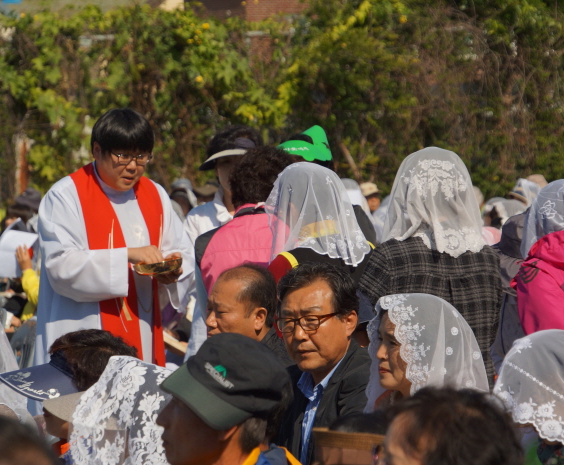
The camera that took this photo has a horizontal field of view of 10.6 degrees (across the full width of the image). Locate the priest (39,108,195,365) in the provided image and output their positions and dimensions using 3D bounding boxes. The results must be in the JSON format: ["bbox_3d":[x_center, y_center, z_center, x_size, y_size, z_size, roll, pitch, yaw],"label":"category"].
[{"bbox_3d":[-0.510,0.475,9.250,0.530,1.700,0.430,-1,2,-30],"label":"priest"}]

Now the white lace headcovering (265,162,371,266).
[{"bbox_3d":[0.101,-0.052,8.750,0.290,0.310,0.290,-1,2,-23],"label":"white lace headcovering"}]

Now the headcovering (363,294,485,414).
[{"bbox_3d":[0.338,0.289,7.100,0.300,0.310,0.280,-1,2,-31],"label":"headcovering"}]

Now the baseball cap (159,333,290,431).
[{"bbox_3d":[-0.106,0.281,5.800,0.260,0.145,0.180,-19,36,-38],"label":"baseball cap"}]

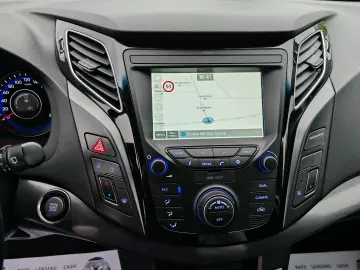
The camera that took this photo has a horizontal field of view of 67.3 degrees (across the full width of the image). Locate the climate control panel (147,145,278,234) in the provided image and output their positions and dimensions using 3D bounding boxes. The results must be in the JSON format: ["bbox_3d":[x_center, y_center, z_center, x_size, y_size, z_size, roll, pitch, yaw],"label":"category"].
[{"bbox_3d":[0.040,0.067,0.334,0.162,0.111,0.035,-2,-2,-4],"label":"climate control panel"}]

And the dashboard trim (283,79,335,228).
[{"bbox_3d":[0.188,0.014,0.381,0.118,0.205,0.040,-1,1,-33],"label":"dashboard trim"}]

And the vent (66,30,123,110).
[{"bbox_3d":[-0.129,-0.099,0.390,0.122,0.140,0.035,1,-8,28],"label":"vent"}]

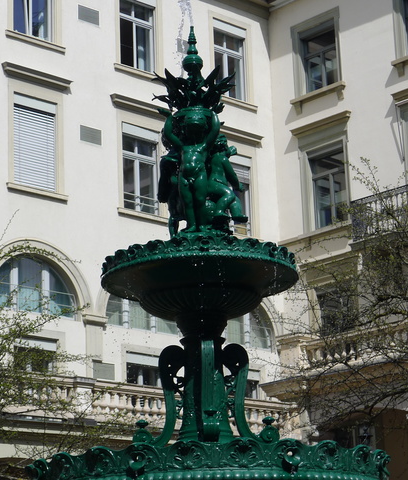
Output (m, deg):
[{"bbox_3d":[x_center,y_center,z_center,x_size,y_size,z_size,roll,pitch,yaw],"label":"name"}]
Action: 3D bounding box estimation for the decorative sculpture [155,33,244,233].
[{"bbox_3d":[-0.028,-0.876,12.190,0.758,1.880,0.735,-2,-16,0],"label":"decorative sculpture"}]

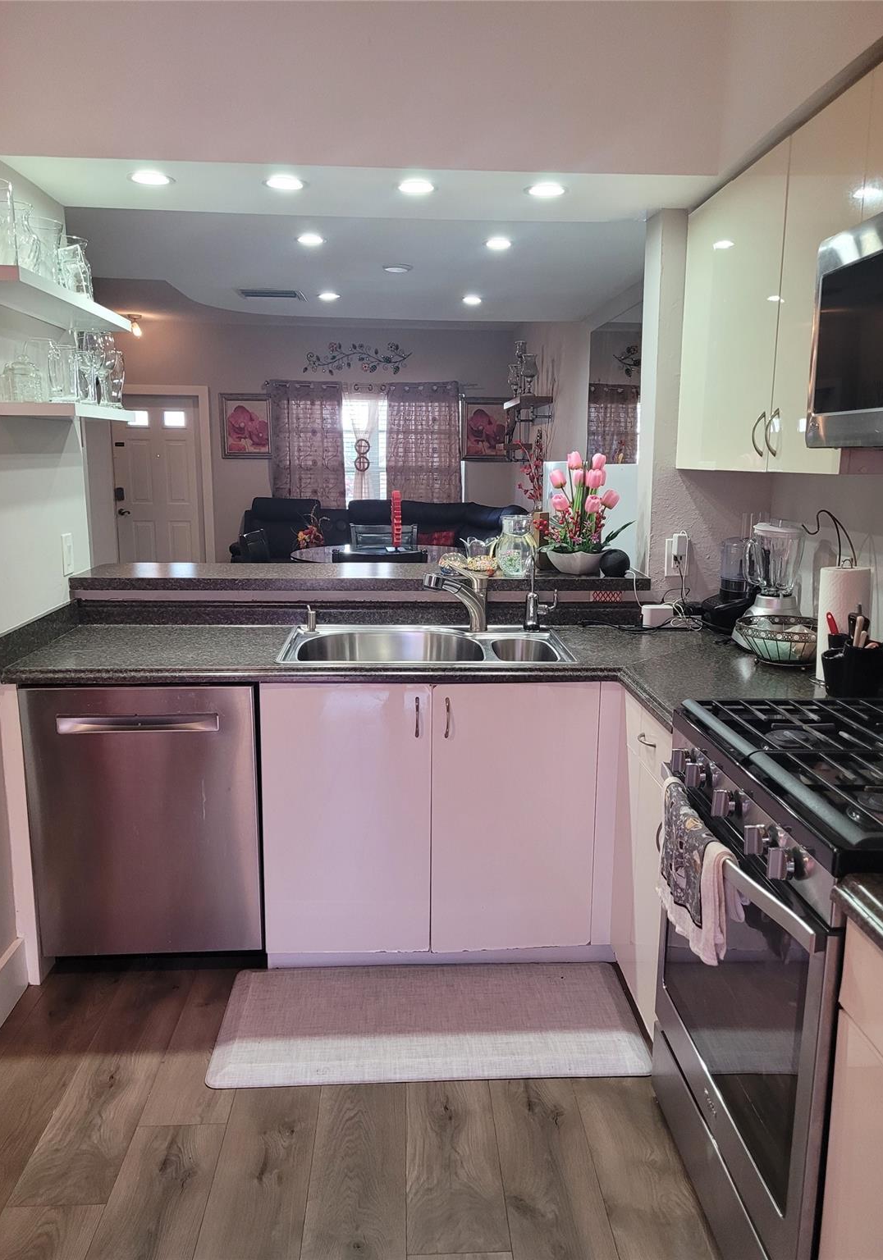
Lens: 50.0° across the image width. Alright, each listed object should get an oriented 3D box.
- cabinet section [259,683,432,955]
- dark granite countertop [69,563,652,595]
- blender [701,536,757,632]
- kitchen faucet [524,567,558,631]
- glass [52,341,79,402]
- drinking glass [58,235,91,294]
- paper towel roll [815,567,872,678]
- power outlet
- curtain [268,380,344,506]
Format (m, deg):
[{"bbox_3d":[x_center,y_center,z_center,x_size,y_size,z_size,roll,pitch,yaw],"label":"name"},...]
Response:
[{"bbox_3d":[-0.267,0.465,2.829,0.450,0.770,0.560,0,11,-3],"label":"cabinet section"},{"bbox_3d":[-0.266,-0.191,3.343,1.910,0.042,0.440,0,11,-3],"label":"dark granite countertop"},{"bbox_3d":[0.941,-0.155,2.994,0.220,0.345,0.200,-9,14,-39],"label":"blender"},{"bbox_3d":[0.322,-0.114,3.039,0.115,0.243,0.130,1,11,5],"label":"kitchen faucet"},{"bbox_3d":[-1.077,-0.731,2.709,0.085,0.176,0.085,0,11,-3],"label":"glass"},{"bbox_3d":[-1.031,-1.016,2.668,0.090,0.175,0.090,0,11,-3],"label":"drinking glass"},{"bbox_3d":[1.003,-0.011,2.373,0.118,0.281,0.118,0,11,0],"label":"paper towel roll"},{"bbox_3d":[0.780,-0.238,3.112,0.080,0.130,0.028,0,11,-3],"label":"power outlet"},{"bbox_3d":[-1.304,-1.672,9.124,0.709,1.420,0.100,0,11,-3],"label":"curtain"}]

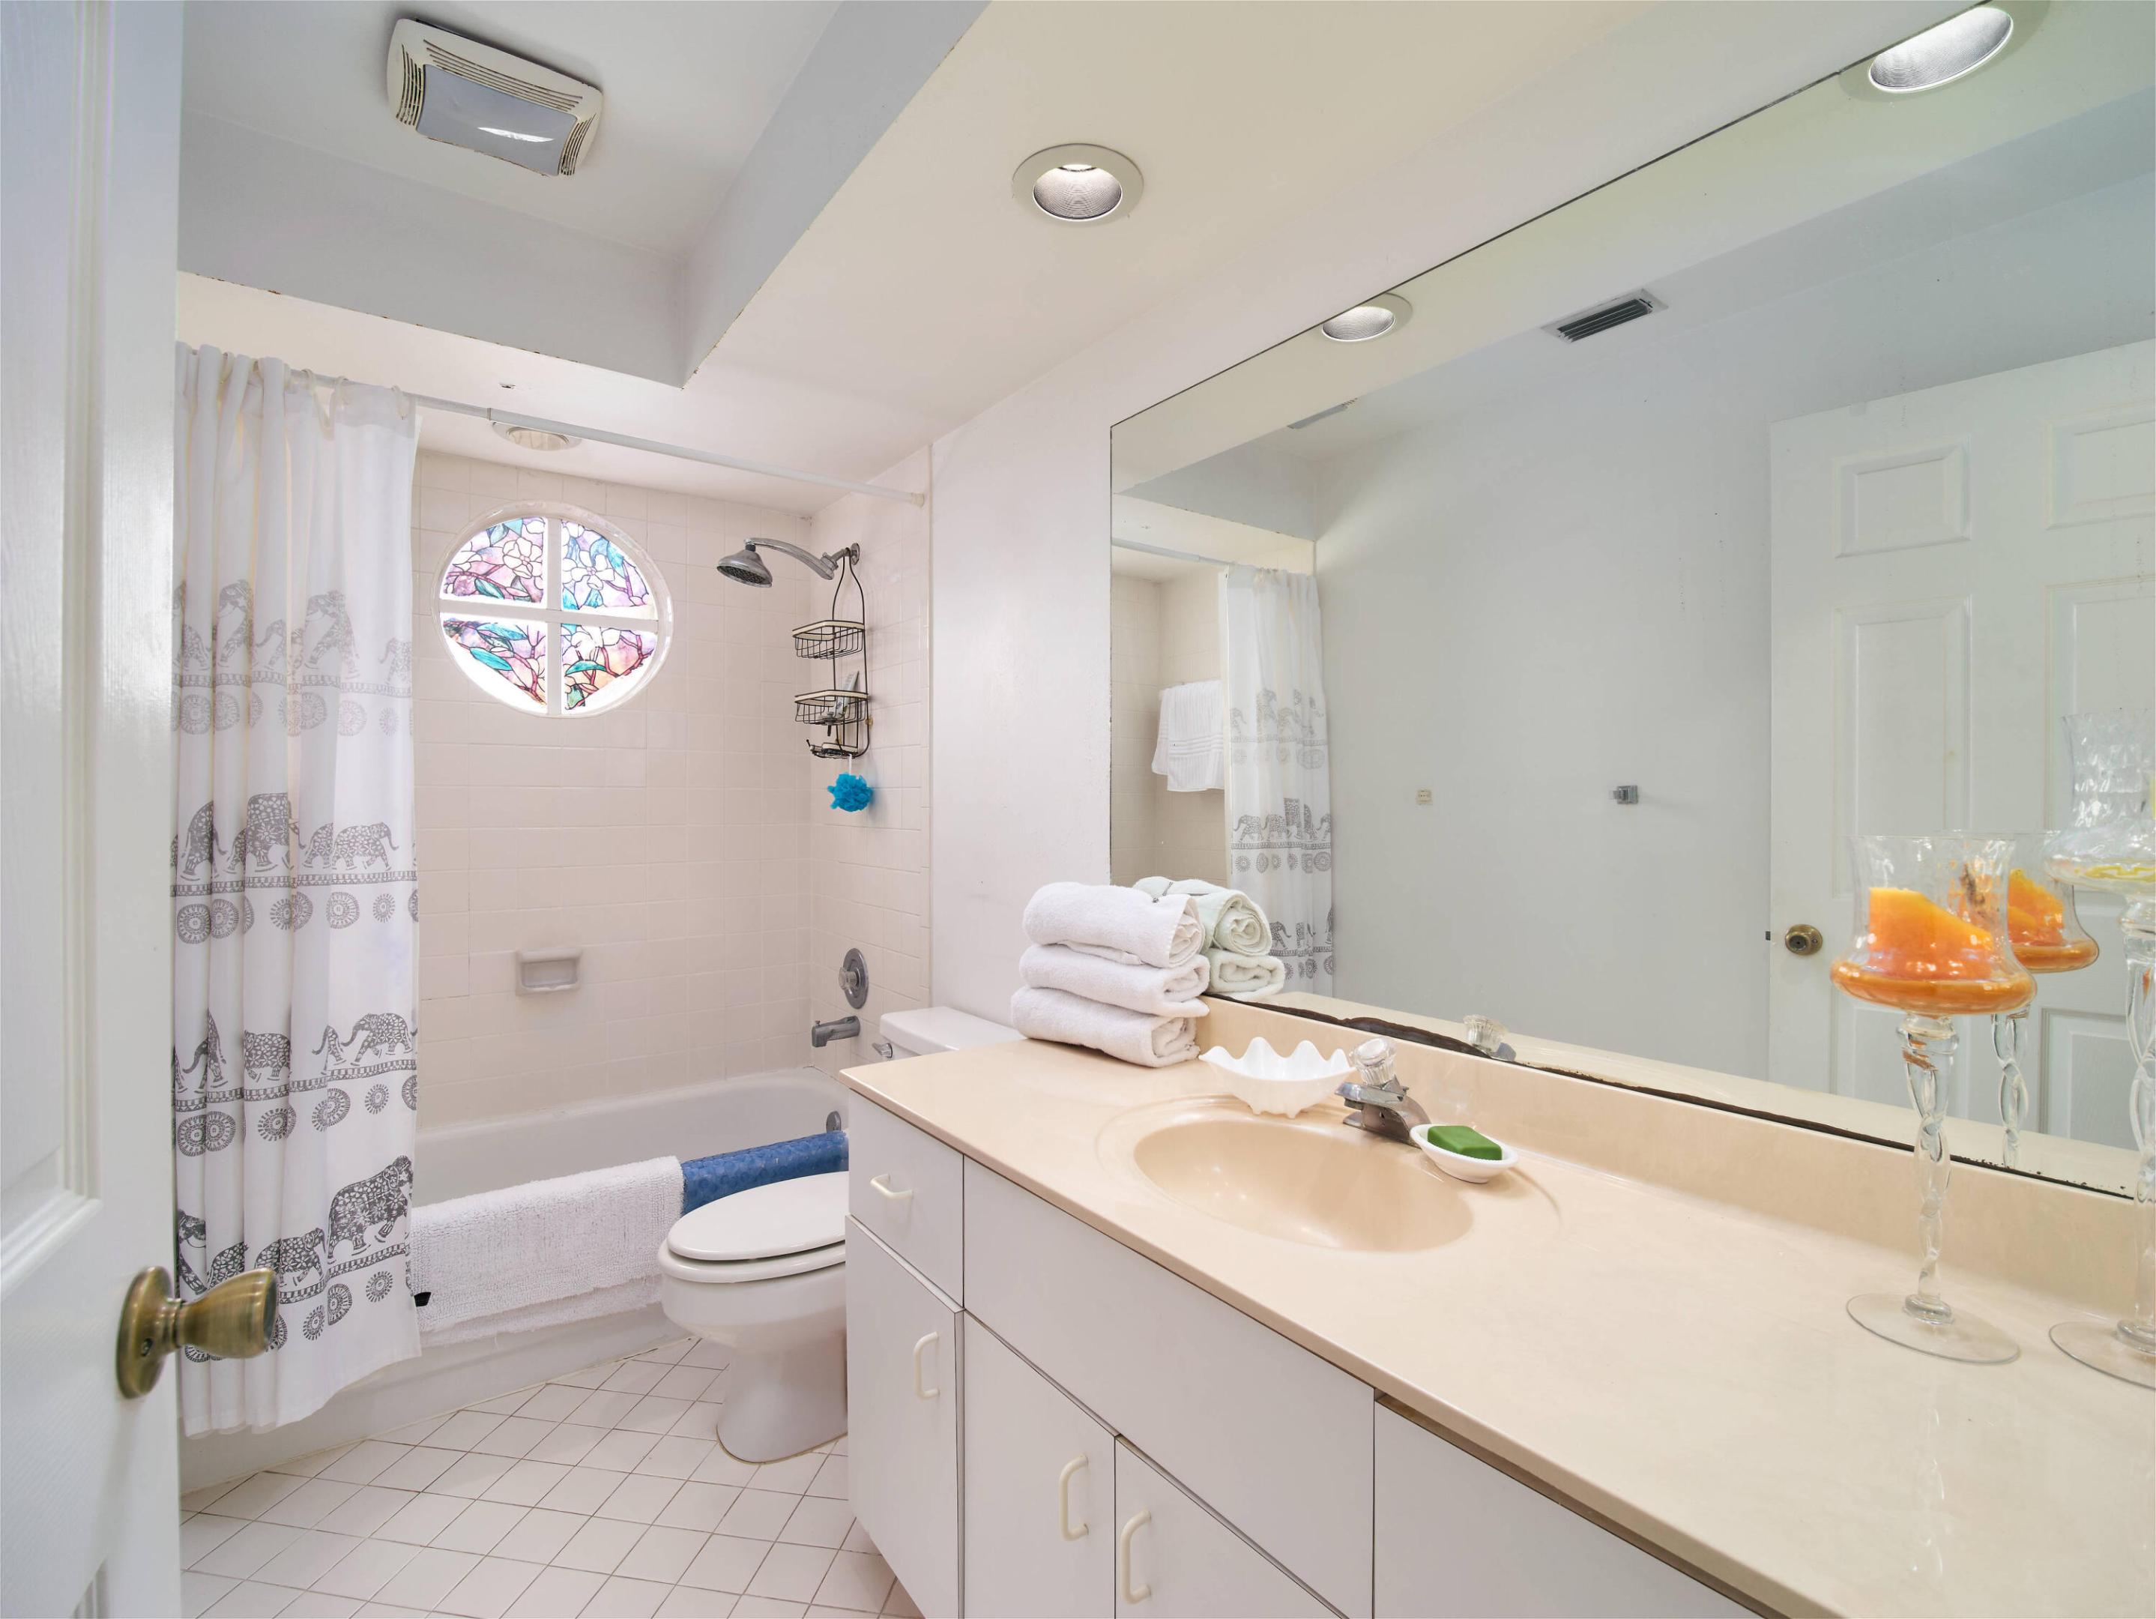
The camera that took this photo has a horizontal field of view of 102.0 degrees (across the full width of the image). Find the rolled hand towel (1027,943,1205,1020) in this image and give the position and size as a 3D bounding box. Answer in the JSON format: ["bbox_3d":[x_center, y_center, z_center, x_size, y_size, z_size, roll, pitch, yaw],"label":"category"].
[{"bbox_3d":[0.068,0.317,1.655,0.300,0.085,0.160,0,0,42],"label":"rolled hand towel"}]

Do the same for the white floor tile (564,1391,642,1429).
[{"bbox_3d":[-0.965,1.225,1.777,0.106,0.010,0.097,0,0,9],"label":"white floor tile"}]

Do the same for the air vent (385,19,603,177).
[{"bbox_3d":[-1.056,-1.272,1.578,0.291,0.040,0.241,0,0,-36],"label":"air vent"}]

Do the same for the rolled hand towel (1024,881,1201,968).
[{"bbox_3d":[0.055,0.230,1.758,0.172,0.133,0.345,0,1,-41],"label":"rolled hand towel"}]

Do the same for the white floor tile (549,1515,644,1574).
[{"bbox_3d":[-0.836,1.295,1.532,0.112,0.008,0.104,0,0,10],"label":"white floor tile"}]

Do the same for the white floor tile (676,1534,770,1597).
[{"bbox_3d":[-0.601,1.295,1.496,0.112,0.008,0.104,0,0,10],"label":"white floor tile"}]

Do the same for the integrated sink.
[{"bbox_3d":[0.279,0.562,1.170,0.345,0.153,0.463,0,1,-41],"label":"integrated sink"}]

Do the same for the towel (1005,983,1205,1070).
[{"bbox_3d":[0.049,0.433,1.768,0.172,0.099,0.354,0,1,-41],"label":"towel"}]

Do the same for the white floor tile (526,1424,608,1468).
[{"bbox_3d":[-1.028,1.288,1.764,0.116,0.010,0.101,0,1,14],"label":"white floor tile"}]

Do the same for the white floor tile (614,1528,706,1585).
[{"bbox_3d":[-0.714,1.290,1.506,0.114,0.010,0.102,0,1,11],"label":"white floor tile"}]

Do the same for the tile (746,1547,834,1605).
[{"bbox_3d":[-0.483,1.295,1.477,0.112,0.008,0.104,0,0,10],"label":"tile"}]

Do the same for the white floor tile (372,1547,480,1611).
[{"bbox_3d":[-1.027,1.225,1.384,0.106,0.010,0.097,0,0,9],"label":"white floor tile"}]

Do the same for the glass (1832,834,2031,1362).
[{"bbox_3d":[0.727,0.232,0.741,0.124,0.415,0.124,0,0,-35],"label":"glass"}]

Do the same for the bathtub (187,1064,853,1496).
[{"bbox_3d":[-1.379,1.078,2.247,1.575,0.424,0.713,0,0,-34],"label":"bathtub"}]

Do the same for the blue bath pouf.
[{"bbox_3d":[-0.659,-0.049,2.520,0.110,0.115,0.110,0,0,-35],"label":"blue bath pouf"}]

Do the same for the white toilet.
[{"bbox_3d":[-0.528,0.921,1.979,0.768,0.724,0.483,0,1,-39],"label":"white toilet"}]

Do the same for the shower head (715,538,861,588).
[{"bbox_3d":[-0.816,-0.696,2.454,0.407,0.185,0.150,0,0,-38],"label":"shower head"}]

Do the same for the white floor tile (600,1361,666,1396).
[{"bbox_3d":[-0.950,1.225,1.875,0.106,0.010,0.097,0,0,9],"label":"white floor tile"}]

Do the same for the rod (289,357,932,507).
[{"bbox_3d":[-1.008,-0.824,1.933,1.430,0.028,0.028,0,0,-34],"label":"rod"}]

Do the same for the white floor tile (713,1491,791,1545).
[{"bbox_3d":[-0.583,1.295,1.599,0.112,0.008,0.104,0,0,10],"label":"white floor tile"}]

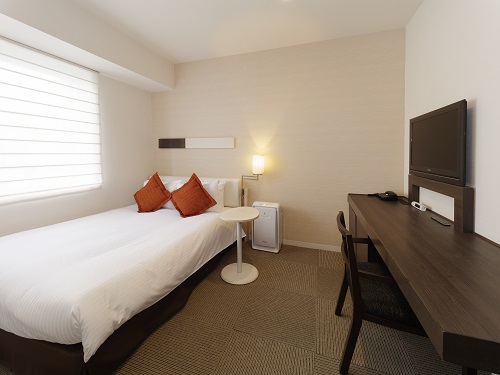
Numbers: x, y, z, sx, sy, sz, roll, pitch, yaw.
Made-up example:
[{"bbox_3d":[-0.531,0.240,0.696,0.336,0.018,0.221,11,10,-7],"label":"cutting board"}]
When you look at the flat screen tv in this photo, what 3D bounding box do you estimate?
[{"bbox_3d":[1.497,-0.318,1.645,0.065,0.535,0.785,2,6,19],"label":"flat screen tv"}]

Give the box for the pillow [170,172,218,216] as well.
[{"bbox_3d":[-0.691,0.115,2.450,0.420,0.420,0.140,-30,-22,3],"label":"pillow"}]

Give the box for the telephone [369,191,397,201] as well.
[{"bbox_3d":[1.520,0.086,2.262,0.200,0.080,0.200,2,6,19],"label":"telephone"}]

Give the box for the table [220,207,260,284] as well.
[{"bbox_3d":[-0.097,0.550,2.000,0.400,0.600,0.400,0,6,0],"label":"table"}]

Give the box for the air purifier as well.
[{"bbox_3d":[0.232,0.479,2.575,0.350,0.570,0.200,2,6,19],"label":"air purifier"}]

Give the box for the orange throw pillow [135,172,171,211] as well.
[{"bbox_3d":[-1.286,0.092,2.650,0.420,0.420,0.140,-26,-27,4],"label":"orange throw pillow"}]

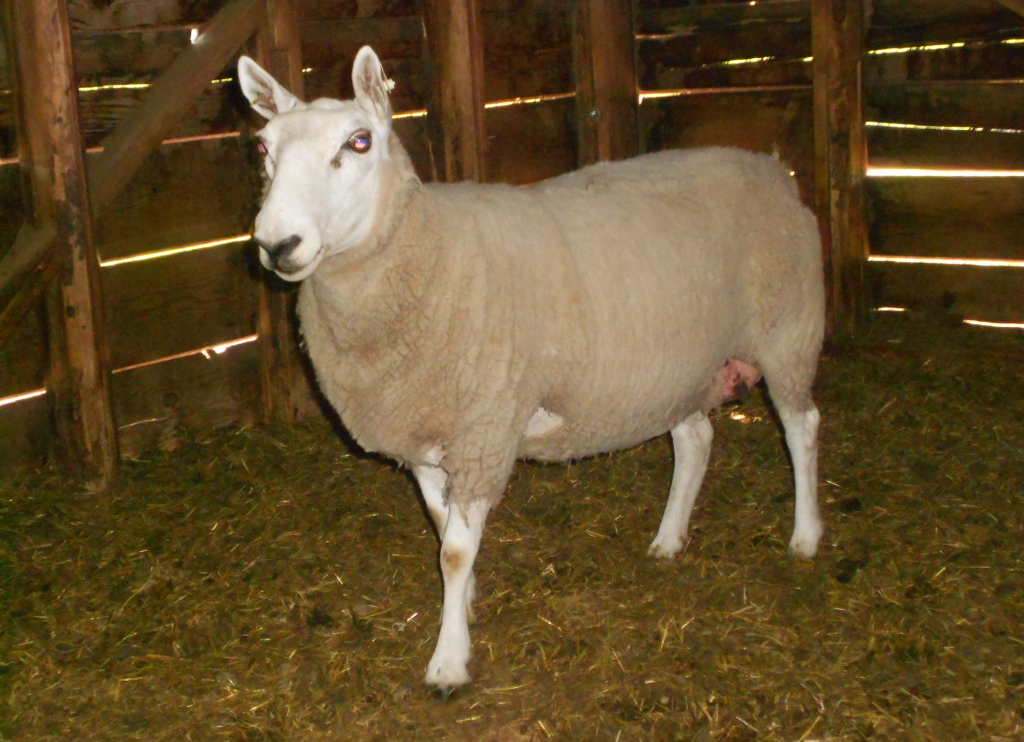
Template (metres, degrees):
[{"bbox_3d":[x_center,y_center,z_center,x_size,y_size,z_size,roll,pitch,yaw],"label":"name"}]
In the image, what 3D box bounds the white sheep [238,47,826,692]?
[{"bbox_3d":[0.062,-0.046,2.646,1.103,0.944,0.408,-12,17,-39],"label":"white sheep"}]

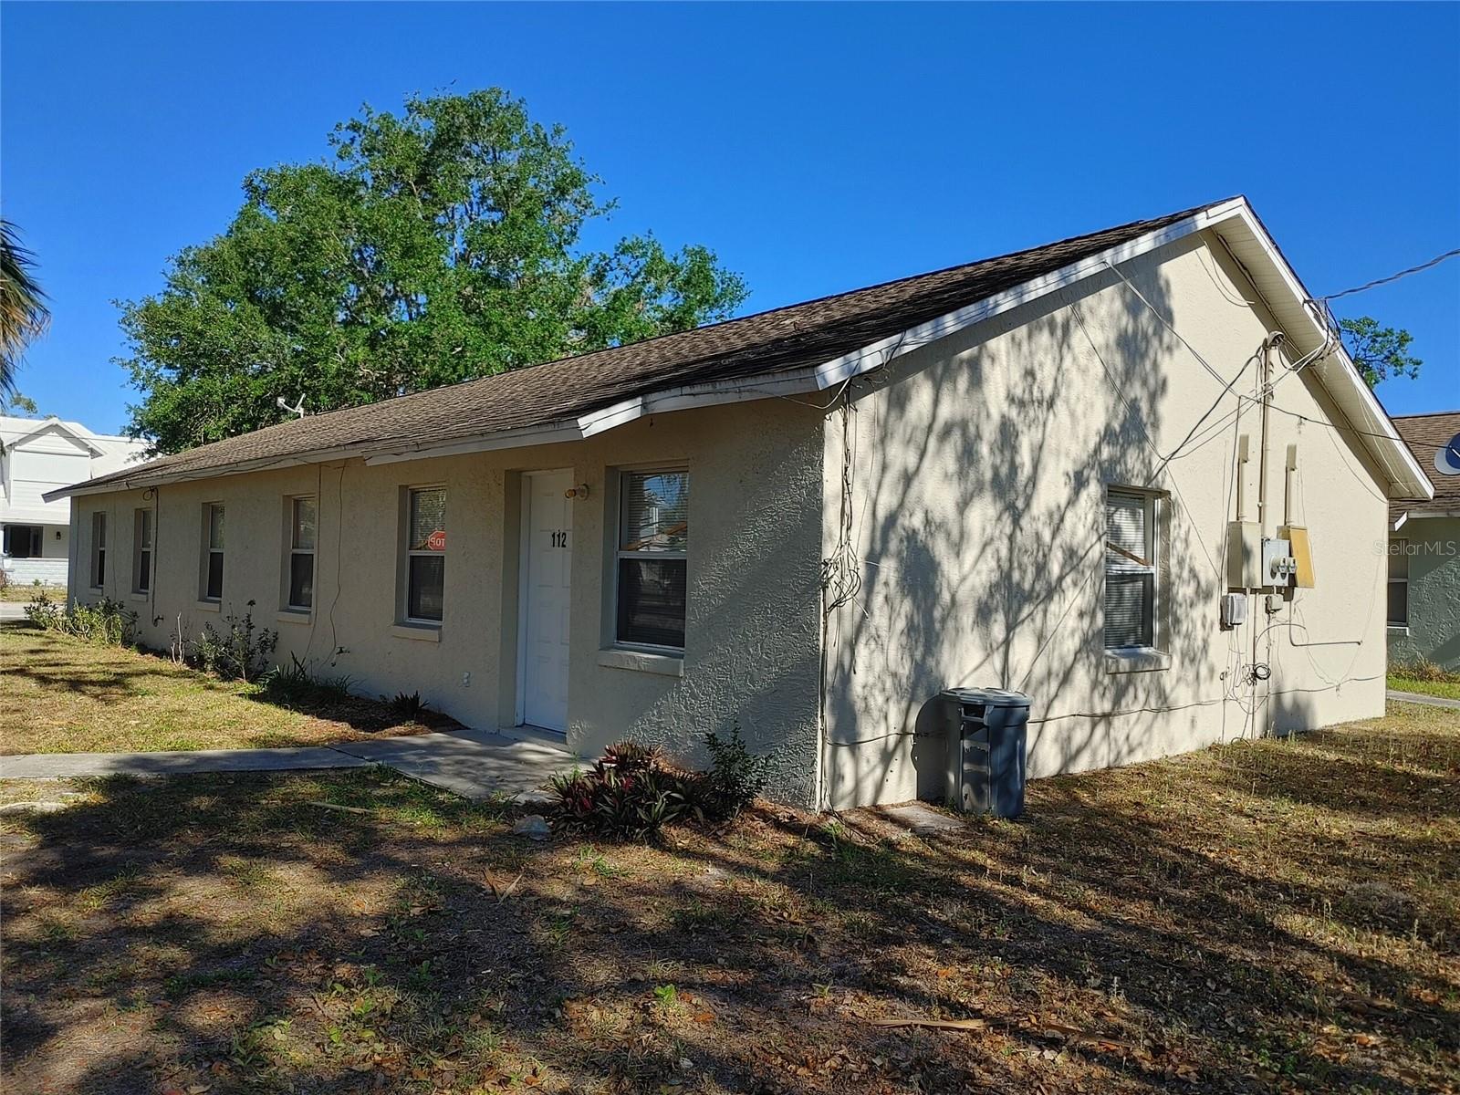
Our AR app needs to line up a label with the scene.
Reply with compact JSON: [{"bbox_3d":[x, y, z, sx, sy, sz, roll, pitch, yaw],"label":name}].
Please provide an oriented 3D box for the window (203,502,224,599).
[{"bbox_3d":[-6.760,0.059,14.644,0.100,1.280,0.960,3,-2,-42],"label":"window"}]

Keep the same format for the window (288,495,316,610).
[{"bbox_3d":[-4.733,0.065,12.378,0.100,1.280,0.960,3,-2,-42],"label":"window"}]

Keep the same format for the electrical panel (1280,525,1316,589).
[{"bbox_3d":[5.448,0.101,10.566,0.400,0.590,0.170,2,-1,-42],"label":"electrical panel"}]

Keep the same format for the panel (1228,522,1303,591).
[{"bbox_3d":[4.893,0.087,10.014,1.010,0.620,0.240,3,-2,-42],"label":"panel"}]

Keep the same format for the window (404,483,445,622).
[{"bbox_3d":[-2.717,0.077,10.021,0.100,1.290,0.930,2,-1,-42],"label":"window"}]

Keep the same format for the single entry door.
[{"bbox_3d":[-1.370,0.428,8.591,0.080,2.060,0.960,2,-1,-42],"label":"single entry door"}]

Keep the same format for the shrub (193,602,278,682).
[{"bbox_3d":[-5.629,1.043,12.470,0.680,0.880,0.880,2,-1,-42],"label":"shrub"}]

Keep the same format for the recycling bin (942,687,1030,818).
[{"bbox_3d":[1.579,1.256,6.737,0.510,0.720,0.510,0,-2,40],"label":"recycling bin"}]

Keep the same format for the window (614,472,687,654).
[{"bbox_3d":[-0.479,0.076,7.623,0.100,1.280,0.960,3,-2,-42],"label":"window"}]

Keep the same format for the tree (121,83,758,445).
[{"bbox_3d":[-8.237,-5.503,30.496,17.300,14.542,15.500,2,-1,-15],"label":"tree"}]

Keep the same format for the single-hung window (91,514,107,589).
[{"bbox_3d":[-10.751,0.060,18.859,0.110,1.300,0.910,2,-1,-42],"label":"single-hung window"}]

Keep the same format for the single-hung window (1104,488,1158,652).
[{"bbox_3d":[3.176,0.192,8.795,0.970,1.300,0.100,2,-1,-42],"label":"single-hung window"}]

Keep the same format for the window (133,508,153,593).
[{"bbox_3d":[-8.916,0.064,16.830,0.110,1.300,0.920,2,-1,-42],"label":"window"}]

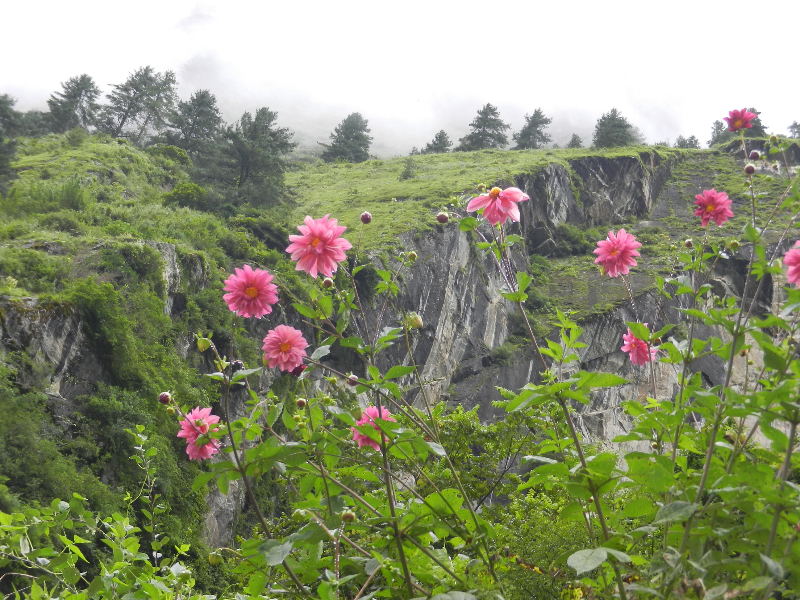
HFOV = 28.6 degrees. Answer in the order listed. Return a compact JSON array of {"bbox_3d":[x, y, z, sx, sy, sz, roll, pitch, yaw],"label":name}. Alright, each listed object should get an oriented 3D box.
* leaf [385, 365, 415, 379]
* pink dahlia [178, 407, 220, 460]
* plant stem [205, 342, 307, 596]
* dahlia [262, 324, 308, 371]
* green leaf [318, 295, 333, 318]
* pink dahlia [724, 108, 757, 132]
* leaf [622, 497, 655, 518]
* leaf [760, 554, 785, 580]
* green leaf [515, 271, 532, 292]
[{"bbox_3d":[-0.001,0.134,2.950,0.056,0.026,0.040,0,-5,0],"label":"leaf"},{"bbox_3d":[-0.385,0.255,3.000,0.092,0.100,0.055,2,-1,-24],"label":"pink dahlia"},{"bbox_3d":[-0.271,0.318,2.950,0.192,0.477,0.110,0,-5,0],"label":"plant stem"},{"bbox_3d":[-0.215,0.091,2.950,0.086,0.090,0.050,0,-6,3],"label":"dahlia"},{"bbox_3d":[-0.140,0.012,2.950,0.026,0.045,0.030,0,-5,0],"label":"green leaf"},{"bbox_3d":[0.704,-0.371,3.250,0.068,0.062,0.050,-1,-27,6],"label":"pink dahlia"},{"bbox_3d":[0.440,0.383,2.900,0.059,0.041,0.045,0,-5,0],"label":"leaf"},{"bbox_3d":[0.675,0.485,2.850,0.043,0.047,0.035,0,-5,0],"label":"leaf"},{"bbox_3d":[0.232,-0.035,2.950,0.034,0.041,0.028,0,-5,0],"label":"green leaf"}]

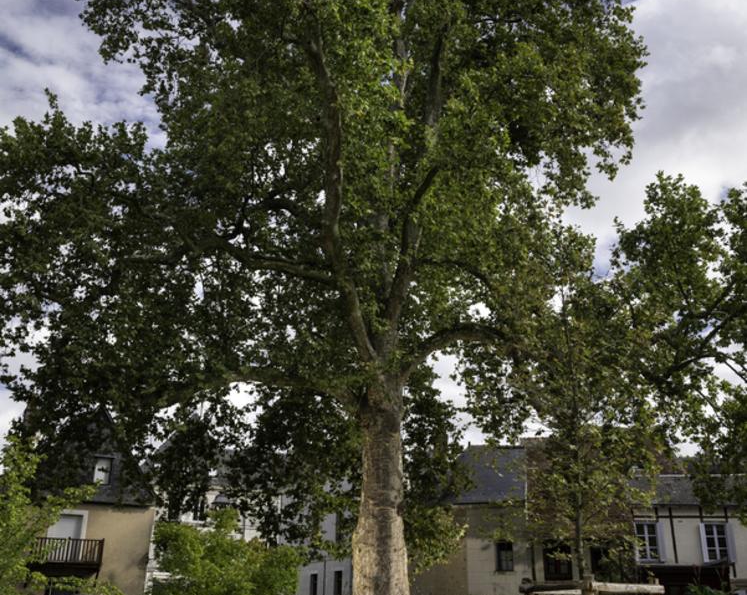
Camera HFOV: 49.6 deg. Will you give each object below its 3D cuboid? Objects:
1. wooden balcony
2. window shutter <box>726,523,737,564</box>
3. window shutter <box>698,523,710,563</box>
[{"bbox_3d":[-12.879,10.738,33.721,3.083,1.338,0.950,9,-23,-20],"label":"wooden balcony"},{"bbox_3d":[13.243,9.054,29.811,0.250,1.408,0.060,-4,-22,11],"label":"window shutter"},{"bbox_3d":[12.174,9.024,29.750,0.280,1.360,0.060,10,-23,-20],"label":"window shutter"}]

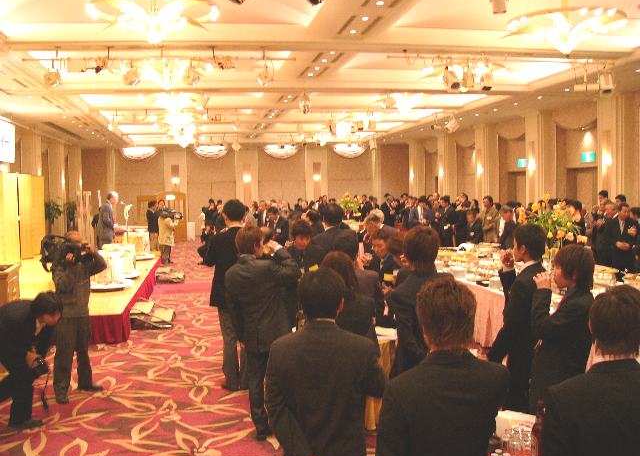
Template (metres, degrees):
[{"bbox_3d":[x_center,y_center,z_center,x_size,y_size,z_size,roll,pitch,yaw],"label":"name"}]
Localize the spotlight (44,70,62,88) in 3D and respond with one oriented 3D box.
[{"bbox_3d":[-3.708,-2.066,9.262,0.210,0.250,0.220,-48,19,-15],"label":"spotlight"}]

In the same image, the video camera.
[{"bbox_3d":[-2.420,0.238,6.330,0.520,0.340,0.270,1,4,34],"label":"video camera"}]

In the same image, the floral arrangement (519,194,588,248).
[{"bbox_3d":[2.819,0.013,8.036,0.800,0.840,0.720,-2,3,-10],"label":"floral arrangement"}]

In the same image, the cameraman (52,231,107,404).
[{"bbox_3d":[-2.373,0.842,6.536,0.520,1.660,0.430,-4,4,-43],"label":"cameraman"}]

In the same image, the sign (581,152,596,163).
[{"bbox_3d":[6.716,-1.757,16.624,0.080,0.235,0.590,-2,3,-10],"label":"sign"}]

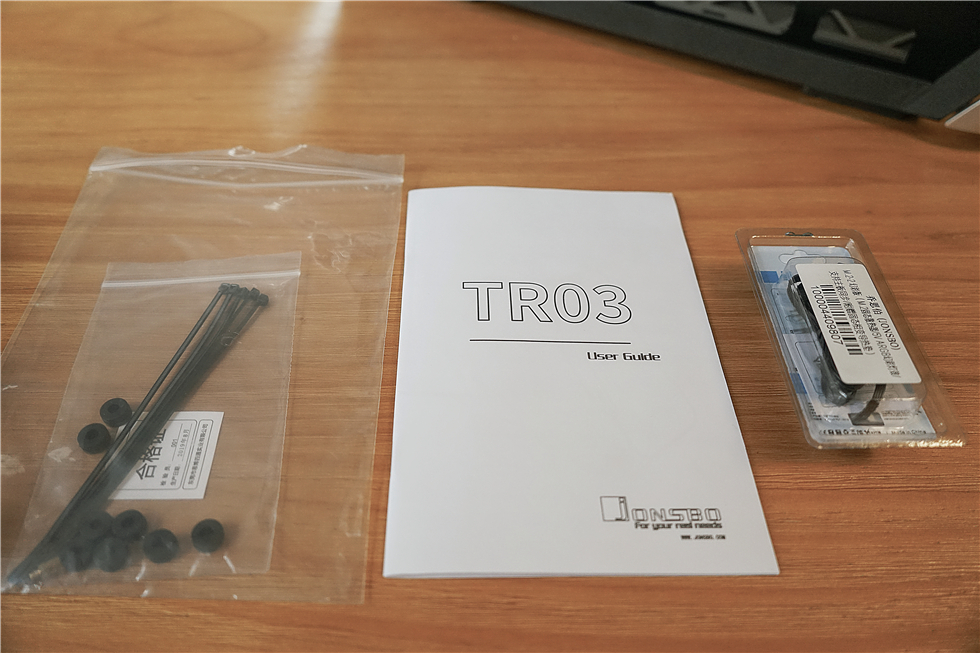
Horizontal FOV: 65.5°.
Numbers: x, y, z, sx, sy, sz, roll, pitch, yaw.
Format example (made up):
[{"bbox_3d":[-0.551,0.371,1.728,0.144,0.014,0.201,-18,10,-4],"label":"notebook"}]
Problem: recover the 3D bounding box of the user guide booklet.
[{"bbox_3d":[0.031,0.008,0.337,0.141,0.004,0.210,0,50,-3],"label":"user guide booklet"}]

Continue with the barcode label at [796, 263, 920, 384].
[{"bbox_3d":[0.157,-0.003,0.327,0.032,0.001,0.067,1,51,-3],"label":"barcode label"}]

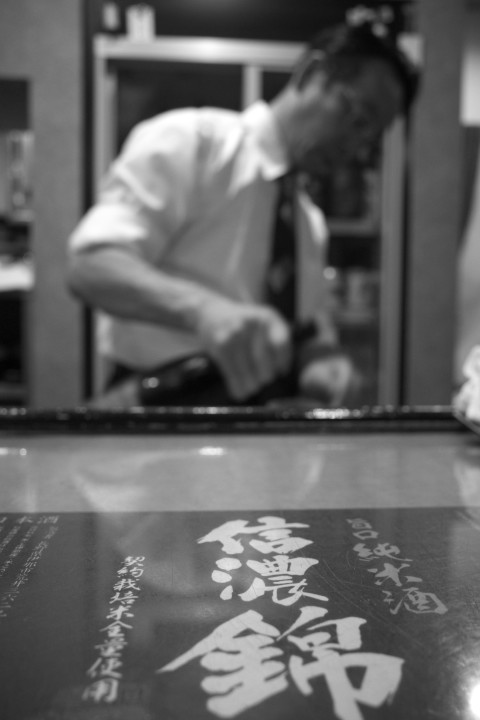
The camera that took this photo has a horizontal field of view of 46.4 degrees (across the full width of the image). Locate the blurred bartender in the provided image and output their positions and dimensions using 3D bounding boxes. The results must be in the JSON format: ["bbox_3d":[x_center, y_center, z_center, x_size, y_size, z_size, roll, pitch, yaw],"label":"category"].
[{"bbox_3d":[0.000,0.200,1.070,0.580,1.530,0.550,-2,3,-38],"label":"blurred bartender"}]

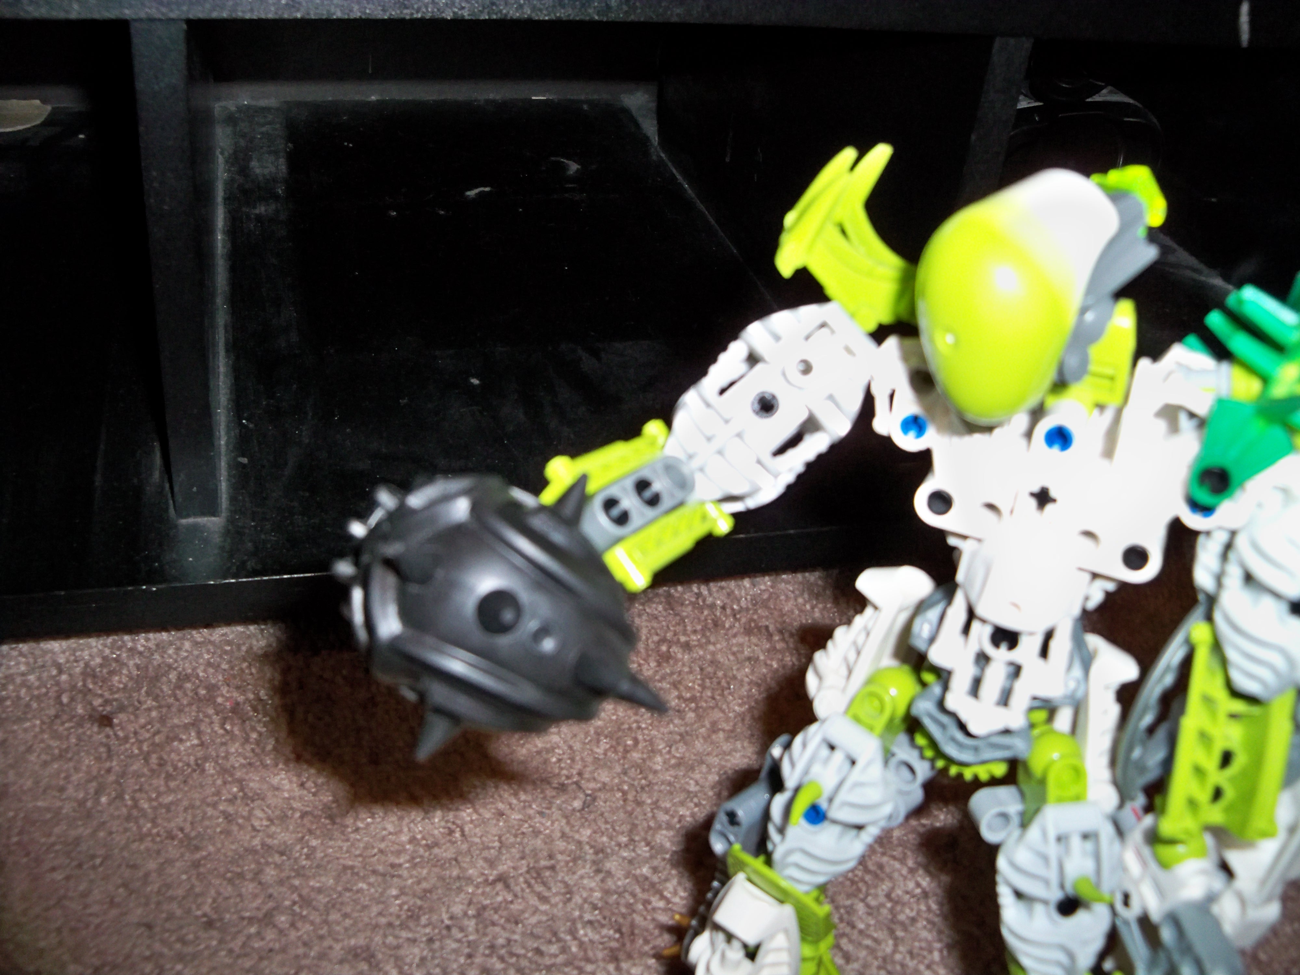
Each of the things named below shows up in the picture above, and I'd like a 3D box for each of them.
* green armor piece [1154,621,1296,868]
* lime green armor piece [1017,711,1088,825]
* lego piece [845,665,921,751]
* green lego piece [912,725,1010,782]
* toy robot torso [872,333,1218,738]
[{"bbox_3d":[0.108,0.049,0.246,0.021,0.049,0.015,-1,27,3],"label":"green armor piece"},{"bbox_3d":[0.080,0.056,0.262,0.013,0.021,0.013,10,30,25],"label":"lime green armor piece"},{"bbox_3d":[0.048,0.046,0.272,0.014,0.018,0.013,30,27,14],"label":"lego piece"},{"bbox_3d":[0.066,0.048,0.269,0.025,0.025,0.006,17,23,22],"label":"green lego piece"},{"bbox_3d":[0.070,0.008,0.236,0.058,0.069,0.033,17,23,22],"label":"toy robot torso"}]

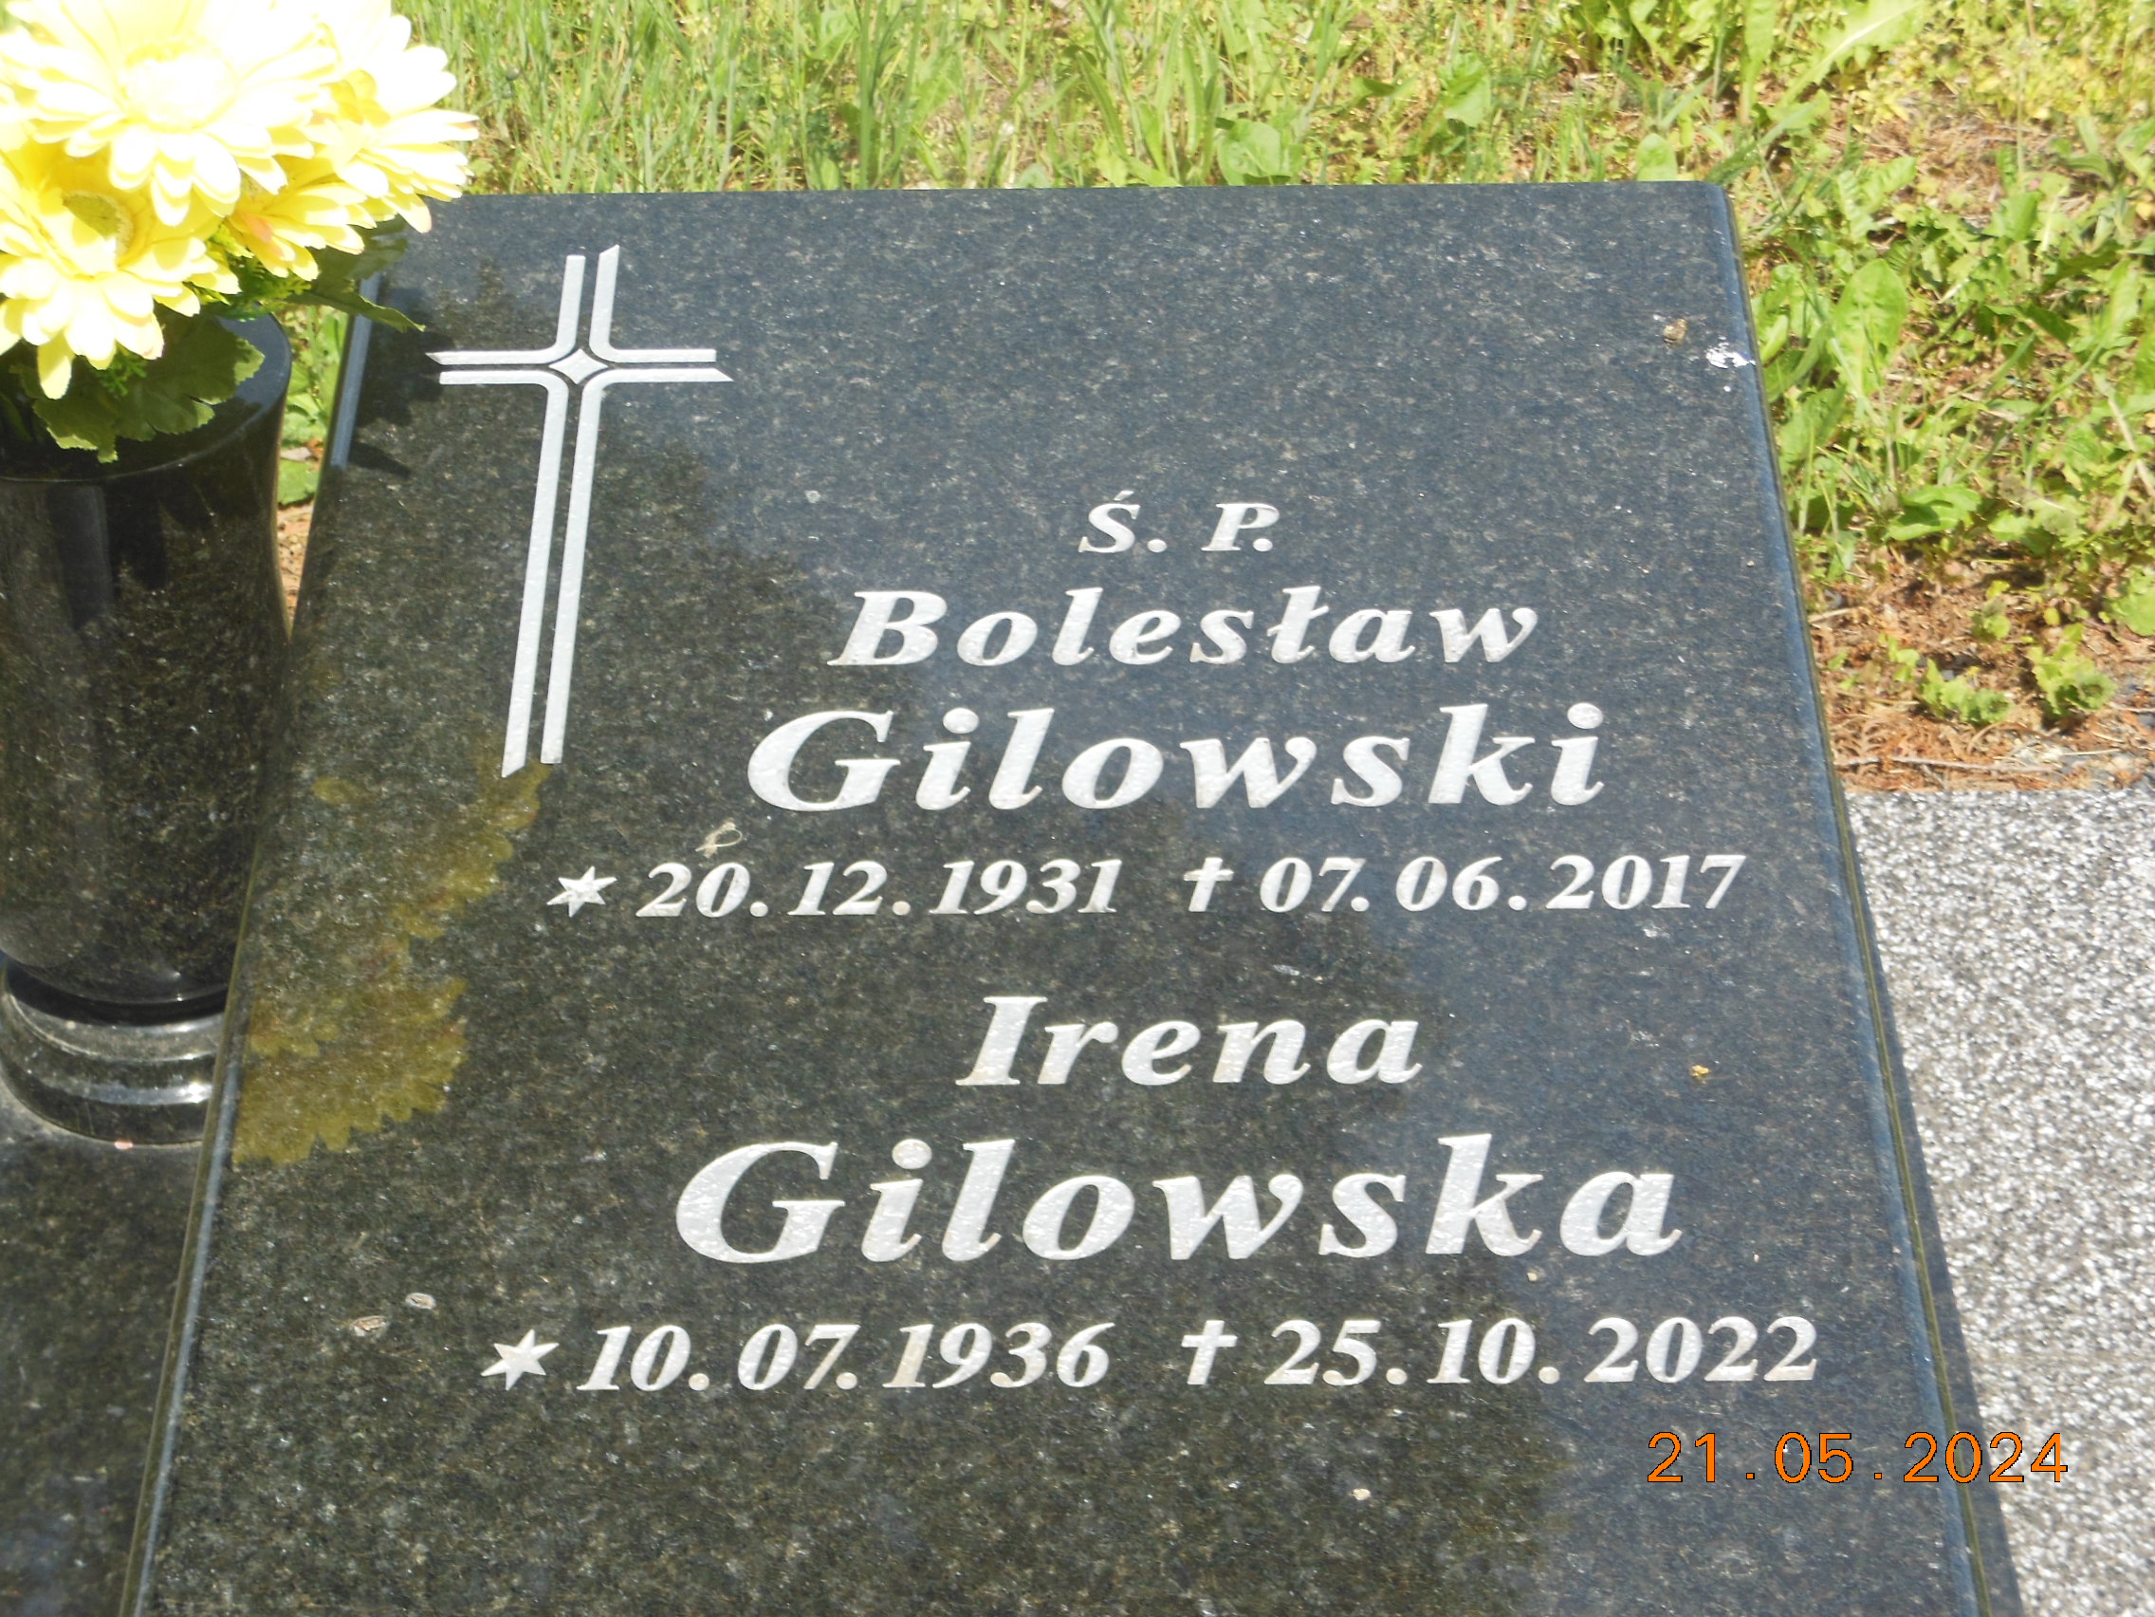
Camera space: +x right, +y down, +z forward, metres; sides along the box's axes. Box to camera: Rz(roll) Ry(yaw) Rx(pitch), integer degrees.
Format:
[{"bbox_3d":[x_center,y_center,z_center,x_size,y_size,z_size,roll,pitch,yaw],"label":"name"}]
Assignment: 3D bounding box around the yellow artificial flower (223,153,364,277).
[{"bbox_3d":[-0.264,-0.201,1.530,0.088,0.042,0.088,51,50,2],"label":"yellow artificial flower"}]

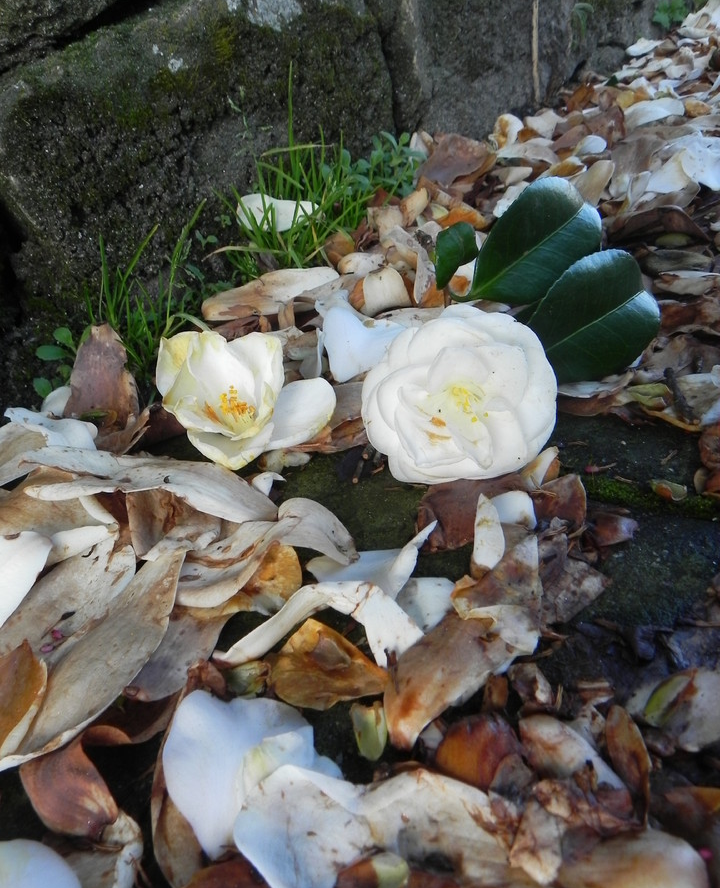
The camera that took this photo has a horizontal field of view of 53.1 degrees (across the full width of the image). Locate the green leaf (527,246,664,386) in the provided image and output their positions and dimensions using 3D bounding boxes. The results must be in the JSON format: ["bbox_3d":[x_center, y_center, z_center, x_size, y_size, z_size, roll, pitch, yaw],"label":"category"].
[{"bbox_3d":[0.120,-0.066,0.383,0.076,0.016,0.056,-29,59,-24],"label":"green leaf"}]

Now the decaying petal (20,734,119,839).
[{"bbox_3d":[-0.089,0.105,0.222,0.032,0.013,0.021,27,54,21],"label":"decaying petal"}]

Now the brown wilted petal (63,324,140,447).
[{"bbox_3d":[-0.126,-0.028,0.355,0.036,0.061,0.020,0,10,0],"label":"brown wilted petal"}]

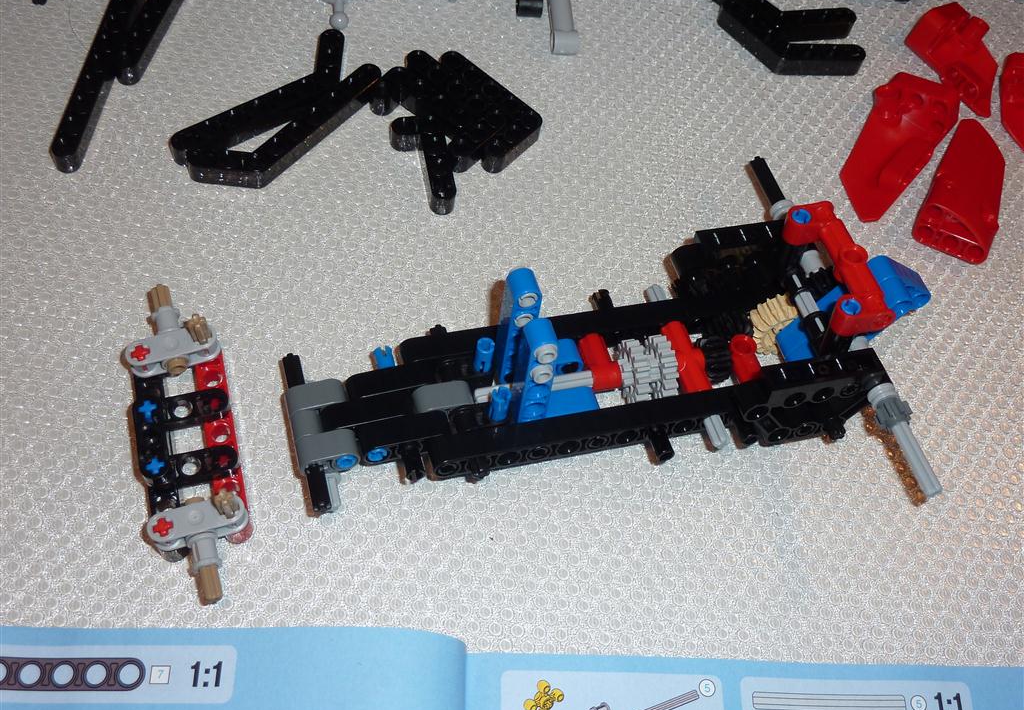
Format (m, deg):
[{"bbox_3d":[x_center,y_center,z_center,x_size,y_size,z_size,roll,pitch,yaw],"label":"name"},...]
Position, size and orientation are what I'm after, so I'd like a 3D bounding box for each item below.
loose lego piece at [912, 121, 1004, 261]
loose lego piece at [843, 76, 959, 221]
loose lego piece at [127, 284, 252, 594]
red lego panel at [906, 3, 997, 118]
[{"bbox_3d":[0.146,-0.056,0.388,0.025,0.016,0.056,26,62,6],"label":"loose lego piece"},{"bbox_3d":[0.122,-0.066,0.390,0.026,0.016,0.057,25,62,6],"label":"loose lego piece"},{"bbox_3d":[-0.081,0.021,0.311,0.025,0.026,0.087,-9,64,-12],"label":"loose lego piece"},{"bbox_3d":[0.152,-0.100,0.412,0.024,0.015,0.040,-37,72,-23],"label":"red lego panel"}]

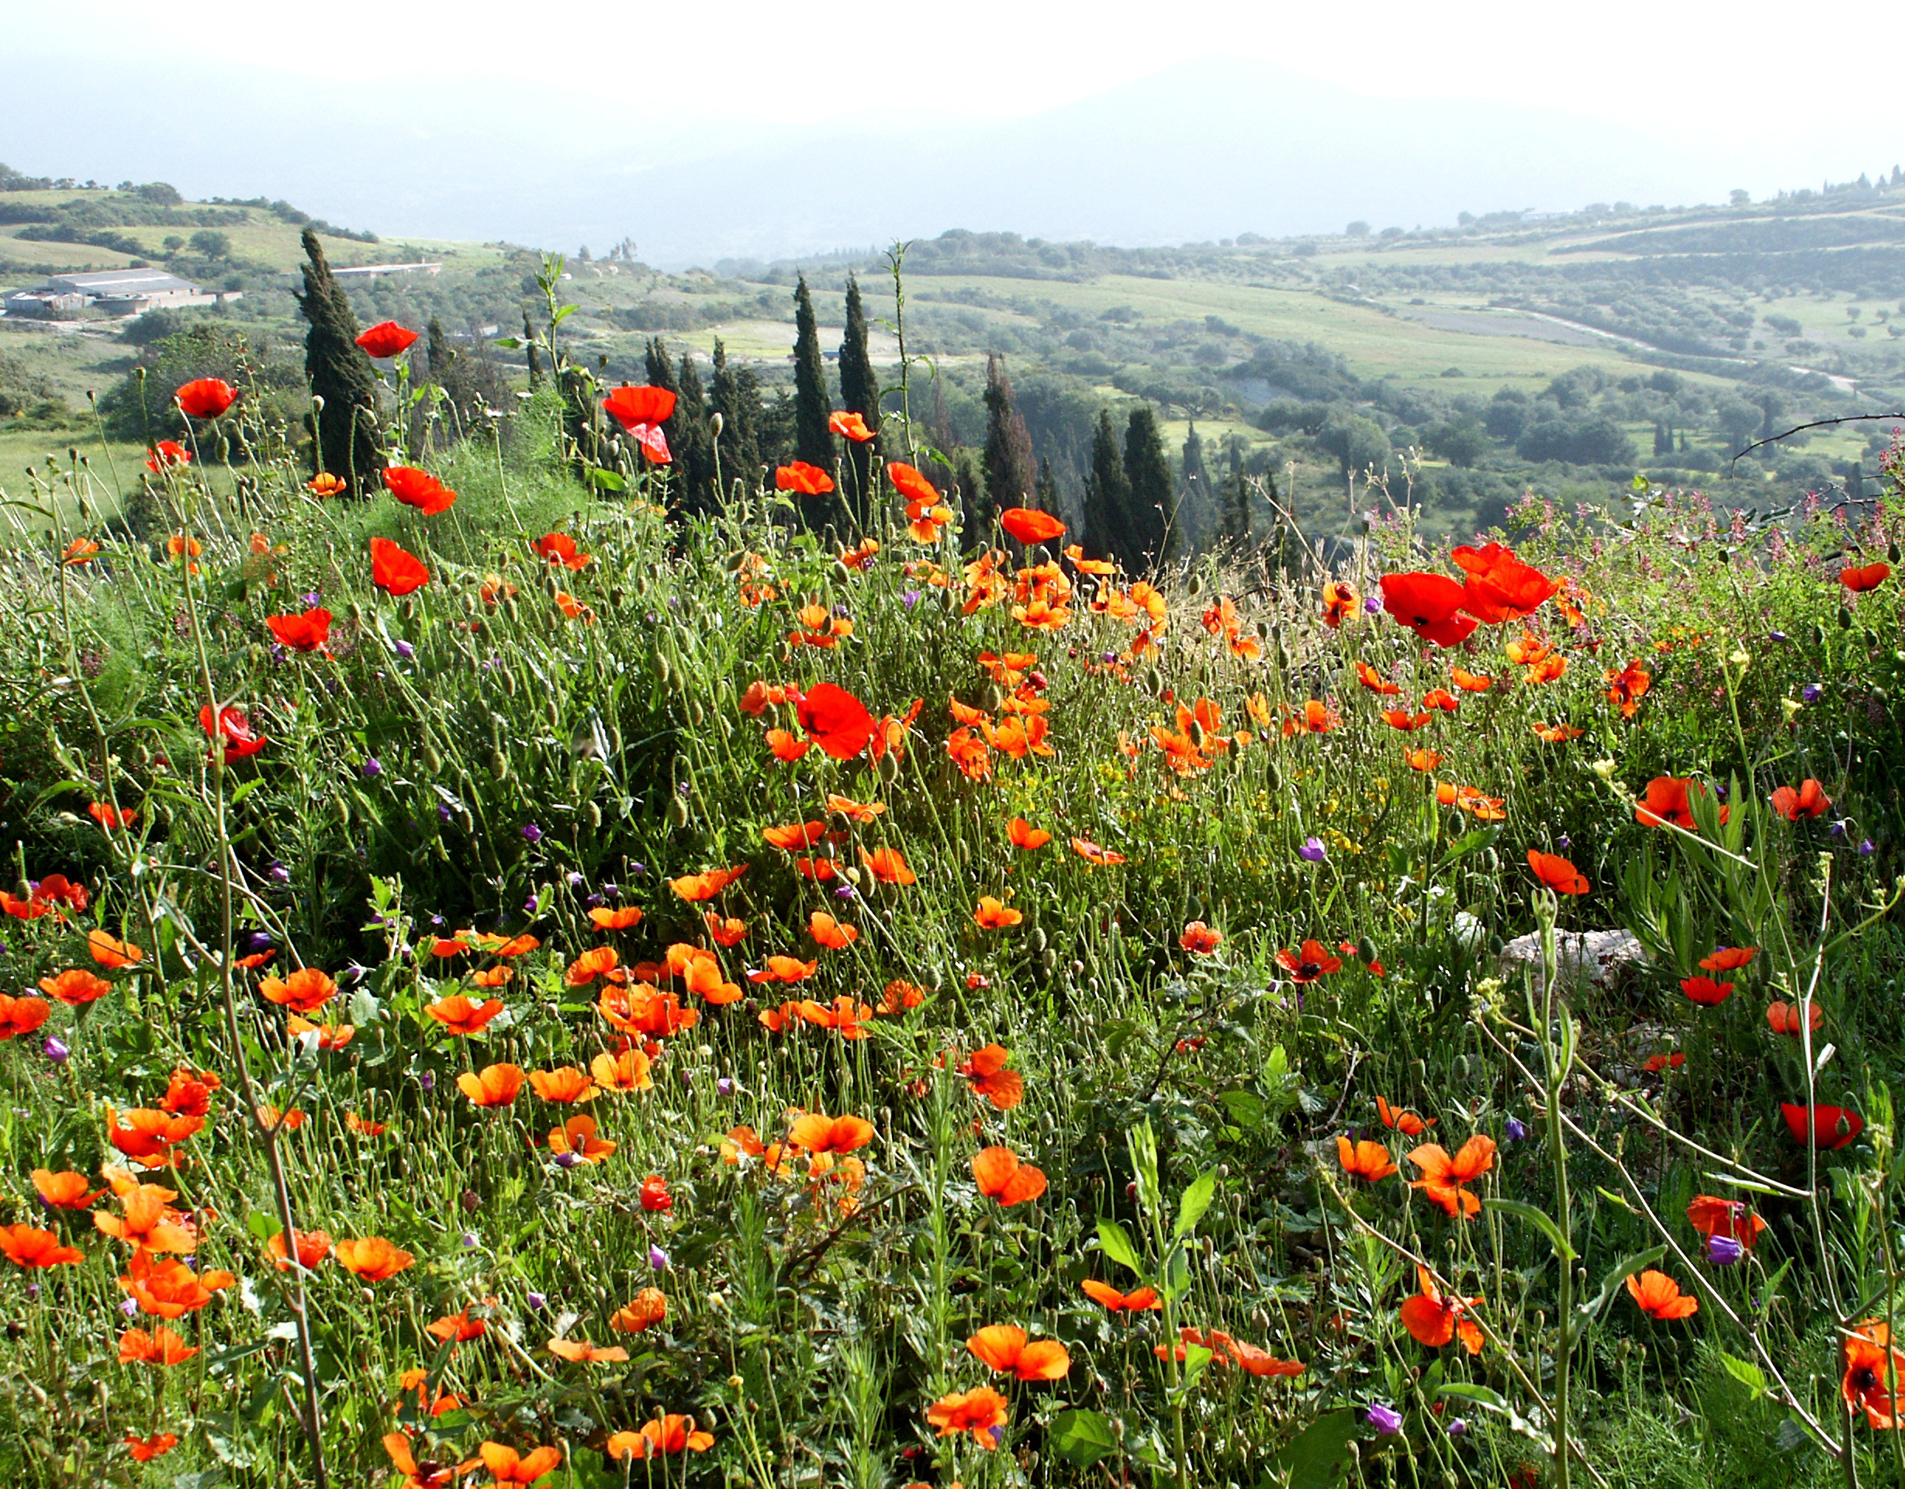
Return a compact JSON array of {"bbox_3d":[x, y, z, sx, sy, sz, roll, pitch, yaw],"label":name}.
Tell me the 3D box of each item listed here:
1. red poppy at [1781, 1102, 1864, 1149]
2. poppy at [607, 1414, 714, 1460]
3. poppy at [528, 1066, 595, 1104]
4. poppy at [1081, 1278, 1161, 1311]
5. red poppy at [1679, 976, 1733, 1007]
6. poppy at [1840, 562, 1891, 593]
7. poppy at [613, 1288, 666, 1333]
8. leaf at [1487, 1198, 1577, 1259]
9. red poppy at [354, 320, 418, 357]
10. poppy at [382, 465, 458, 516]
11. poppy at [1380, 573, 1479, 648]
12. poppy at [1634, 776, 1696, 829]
[{"bbox_3d":[0.736,0.322,3.200,0.069,0.034,0.064,0,9,0],"label":"red poppy"},{"bbox_3d":[-0.189,0.448,2.450,0.070,0.025,0.055,0,11,0],"label":"poppy"},{"bbox_3d":[-0.346,0.301,3.350,0.057,0.026,0.053,0,9,0],"label":"poppy"},{"bbox_3d":[0.124,0.407,2.800,0.060,0.020,0.056,0,7,0],"label":"poppy"},{"bbox_3d":[0.746,0.244,3.750,0.052,0.024,0.050,0,9,0],"label":"red poppy"},{"bbox_3d":[1.012,-0.185,4.200,0.057,0.032,0.053,0,8,0],"label":"poppy"},{"bbox_3d":[-0.214,0.388,2.600,0.037,0.027,0.035,8,13,-1],"label":"poppy"},{"bbox_3d":[0.375,0.314,2.450,0.058,0.039,0.022,-1,8,-6],"label":"leaf"},{"bbox_3d":[-0.656,-0.471,4.400,0.072,0.036,0.066,0,8,0],"label":"red poppy"},{"bbox_3d":[-0.549,-0.261,3.900,0.077,0.037,0.072,18,8,-3],"label":"poppy"},{"bbox_3d":[0.416,-0.117,3.300,0.086,0.050,0.075,17,13,-3],"label":"poppy"},{"bbox_3d":[0.778,0.063,4.100,0.076,0.040,0.070,0,27,0],"label":"poppy"}]

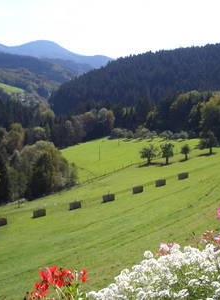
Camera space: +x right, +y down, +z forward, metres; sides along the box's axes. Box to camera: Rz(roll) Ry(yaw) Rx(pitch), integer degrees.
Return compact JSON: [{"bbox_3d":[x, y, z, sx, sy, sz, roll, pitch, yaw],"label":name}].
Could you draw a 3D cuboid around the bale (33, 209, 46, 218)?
[{"bbox_3d":[-11.771,10.678,68.000,2.050,1.400,1.350,-3,5,-30],"label":"bale"}]

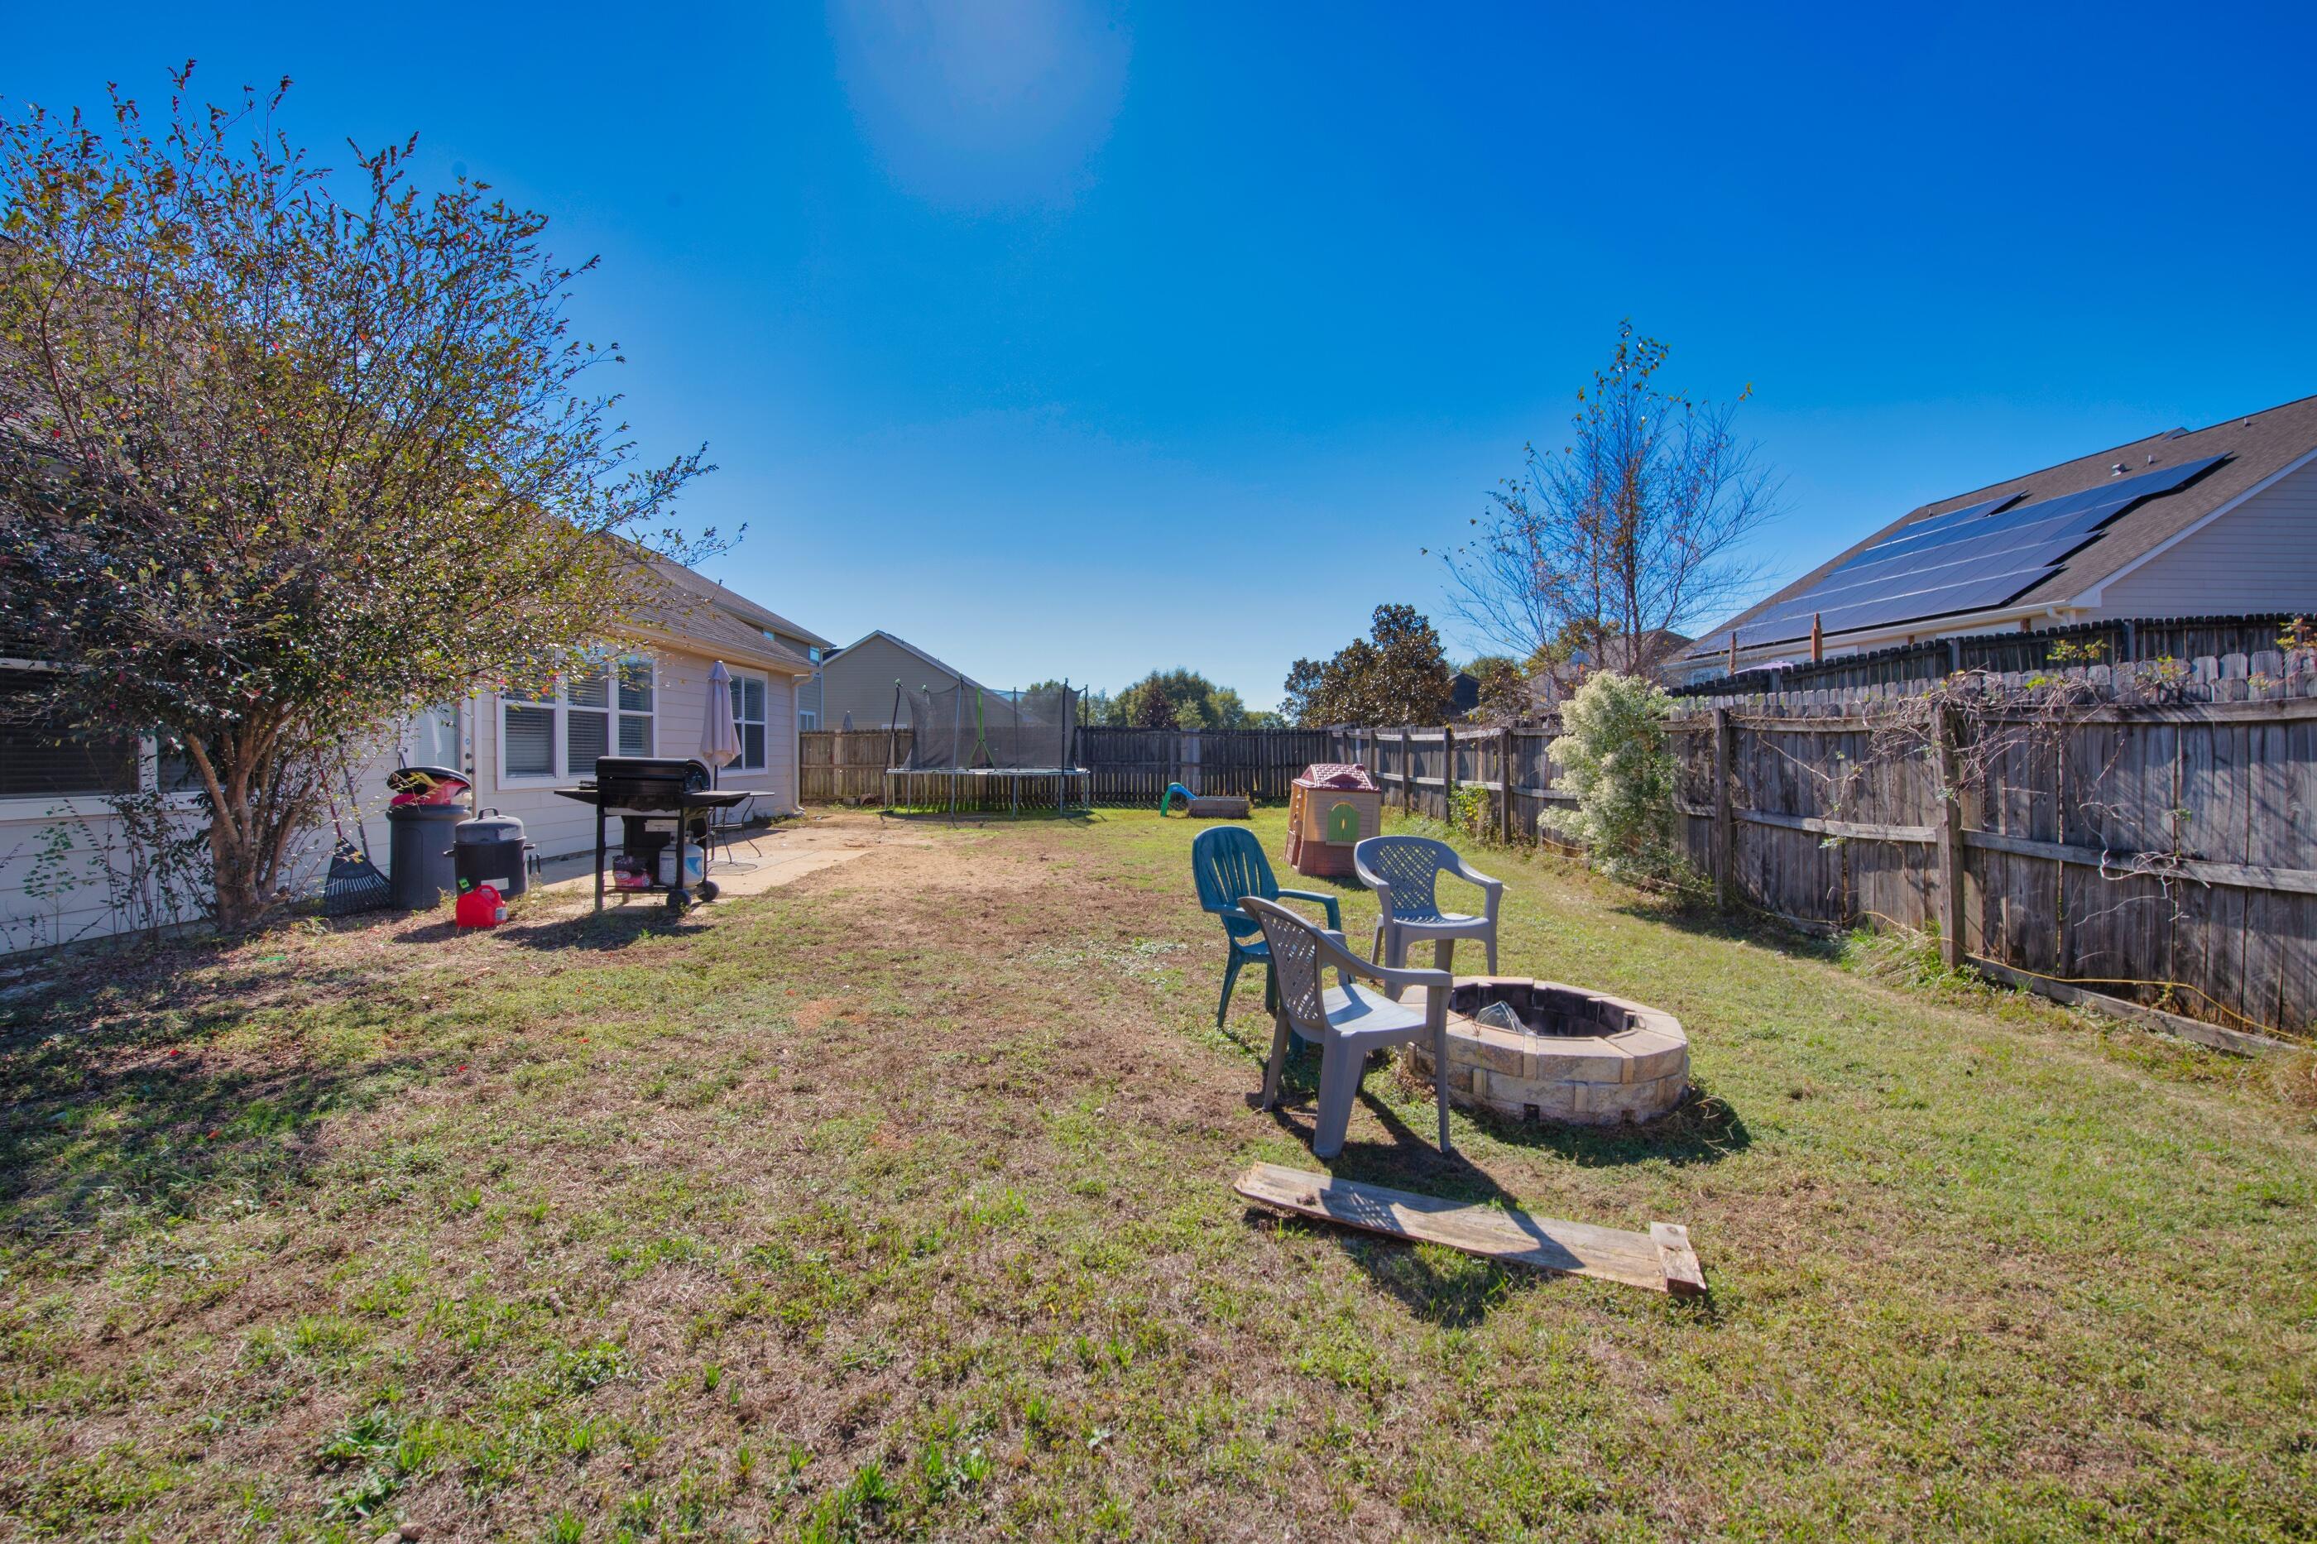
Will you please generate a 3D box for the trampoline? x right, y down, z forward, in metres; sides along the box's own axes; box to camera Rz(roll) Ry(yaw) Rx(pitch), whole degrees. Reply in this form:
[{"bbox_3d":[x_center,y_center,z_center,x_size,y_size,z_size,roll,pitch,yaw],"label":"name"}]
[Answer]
[{"bbox_3d":[-3.340,-0.465,17.494,3.950,2.680,3.950,0,2,0],"label":"trampoline"}]

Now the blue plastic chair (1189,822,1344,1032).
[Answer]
[{"bbox_3d":[0.609,0.792,4.450,0.660,0.920,0.620,1,2,38],"label":"blue plastic chair"}]

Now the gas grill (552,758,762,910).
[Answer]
[{"bbox_3d":[-3.840,0.443,6.967,1.420,1.160,0.600,0,2,4],"label":"gas grill"}]

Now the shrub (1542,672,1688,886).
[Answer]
[{"bbox_3d":[4.550,0.058,9.056,0.850,2.100,1.600,0,2,0],"label":"shrub"}]

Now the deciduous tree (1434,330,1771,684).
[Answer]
[{"bbox_3d":[7.000,-2.995,13.914,5.200,7.900,5.200,0,2,0],"label":"deciduous tree"}]

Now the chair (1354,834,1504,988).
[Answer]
[{"bbox_3d":[1.496,0.809,5.109,0.680,0.845,0.620,0,2,-10],"label":"chair"}]

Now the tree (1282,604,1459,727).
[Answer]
[{"bbox_3d":[6.350,-2.250,26.943,5.200,5.600,5.000,0,2,0],"label":"tree"}]

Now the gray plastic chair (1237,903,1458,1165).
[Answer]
[{"bbox_3d":[0.627,0.866,3.263,0.620,0.845,0.680,-1,2,-18],"label":"gray plastic chair"}]

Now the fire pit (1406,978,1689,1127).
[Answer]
[{"bbox_3d":[1.608,1.141,3.825,1.120,0.260,1.120,0,2,0],"label":"fire pit"}]

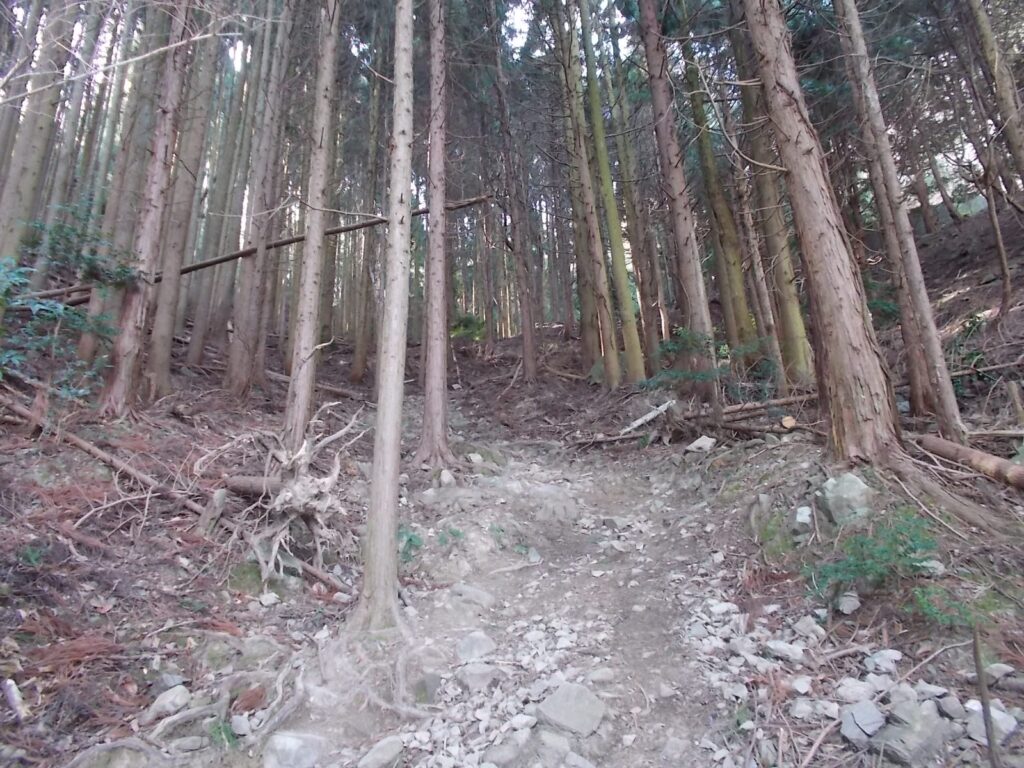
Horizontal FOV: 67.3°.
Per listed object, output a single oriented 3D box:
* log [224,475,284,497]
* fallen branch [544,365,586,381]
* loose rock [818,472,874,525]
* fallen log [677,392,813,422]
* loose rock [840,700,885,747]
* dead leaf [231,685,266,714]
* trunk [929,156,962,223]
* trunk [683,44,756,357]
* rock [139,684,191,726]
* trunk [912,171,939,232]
[{"bbox_3d":[-2.064,0.815,6.175,0.509,0.140,0.140,1,-22,6],"label":"log"},{"bbox_3d":[0.982,-0.207,14.350,0.950,0.080,0.080,18,-10,32],"label":"fallen branch"},{"bbox_3d":[2.153,0.737,4.950,0.350,0.320,0.280,-3,-22,0],"label":"loose rock"},{"bbox_3d":[2.904,0.273,9.450,1.952,0.110,0.110,-7,-21,-15],"label":"fallen log"},{"bbox_3d":[1.130,1.095,2.480,0.140,0.130,0.120,-3,-22,0],"label":"loose rock"},{"bbox_3d":[-0.942,1.128,2.750,0.140,0.035,0.090,-32,17,-15],"label":"dead leaf"},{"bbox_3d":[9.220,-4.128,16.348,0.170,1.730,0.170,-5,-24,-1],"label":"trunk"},{"bbox_3d":[3.576,-3.490,13.561,0.300,6.580,0.300,-3,-23,0],"label":"trunk"},{"bbox_3d":[-1.229,1.137,2.720,0.180,0.130,0.140,-3,-22,0],"label":"rock"},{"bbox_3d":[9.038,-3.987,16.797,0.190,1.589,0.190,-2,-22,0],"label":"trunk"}]

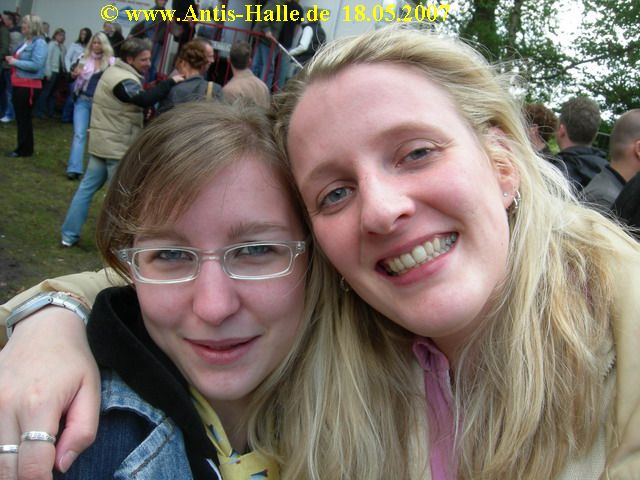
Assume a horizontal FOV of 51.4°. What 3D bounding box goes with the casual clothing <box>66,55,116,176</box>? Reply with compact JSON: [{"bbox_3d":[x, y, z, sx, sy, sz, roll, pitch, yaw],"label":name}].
[{"bbox_3d":[-2.686,-1.436,7.730,0.490,1.420,0.320,11,12,-8],"label":"casual clothing"}]

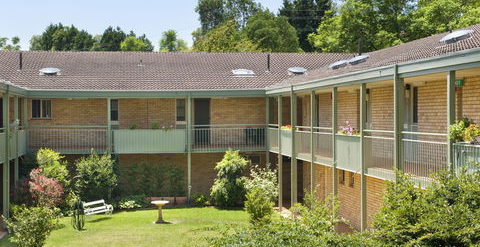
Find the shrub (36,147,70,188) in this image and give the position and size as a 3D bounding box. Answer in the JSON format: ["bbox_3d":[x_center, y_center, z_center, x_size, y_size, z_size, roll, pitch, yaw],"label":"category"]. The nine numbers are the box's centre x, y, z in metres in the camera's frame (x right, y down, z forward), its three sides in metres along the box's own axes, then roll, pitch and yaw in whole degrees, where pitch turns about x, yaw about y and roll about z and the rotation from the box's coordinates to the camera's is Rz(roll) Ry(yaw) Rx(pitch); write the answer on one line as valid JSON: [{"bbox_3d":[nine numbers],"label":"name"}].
[{"bbox_3d":[-7.778,2.342,34.300,1.350,2.607,1.350,0,0,-7],"label":"shrub"}]

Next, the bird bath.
[{"bbox_3d":[-2.812,3.129,29.100,0.610,0.740,0.610,0,0,-7],"label":"bird bath"}]

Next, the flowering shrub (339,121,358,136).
[{"bbox_3d":[2.996,0.138,22.800,0.420,0.450,0.750,0,0,-7],"label":"flowering shrub"}]

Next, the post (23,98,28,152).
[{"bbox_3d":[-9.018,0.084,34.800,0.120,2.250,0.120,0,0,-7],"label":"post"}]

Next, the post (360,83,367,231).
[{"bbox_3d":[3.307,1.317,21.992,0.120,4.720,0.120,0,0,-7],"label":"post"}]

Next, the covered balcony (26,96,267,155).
[{"bbox_3d":[-4.163,0.073,37.534,10.620,2.430,1.636,0,0,-7],"label":"covered balcony"}]

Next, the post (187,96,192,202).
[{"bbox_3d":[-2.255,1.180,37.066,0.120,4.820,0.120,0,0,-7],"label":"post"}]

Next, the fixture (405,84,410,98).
[{"bbox_3d":[4.613,-0.874,22.700,0.150,0.410,0.140,0,0,-7],"label":"fixture"}]

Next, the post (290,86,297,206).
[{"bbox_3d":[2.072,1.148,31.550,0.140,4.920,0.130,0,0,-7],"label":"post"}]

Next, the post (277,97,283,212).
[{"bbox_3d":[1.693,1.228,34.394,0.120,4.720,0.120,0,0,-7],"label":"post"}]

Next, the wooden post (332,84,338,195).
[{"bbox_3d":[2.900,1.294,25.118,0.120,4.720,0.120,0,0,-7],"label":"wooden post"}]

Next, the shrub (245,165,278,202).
[{"bbox_3d":[0.870,2.508,33.400,1.380,1.700,1.300,0,0,-7],"label":"shrub"}]

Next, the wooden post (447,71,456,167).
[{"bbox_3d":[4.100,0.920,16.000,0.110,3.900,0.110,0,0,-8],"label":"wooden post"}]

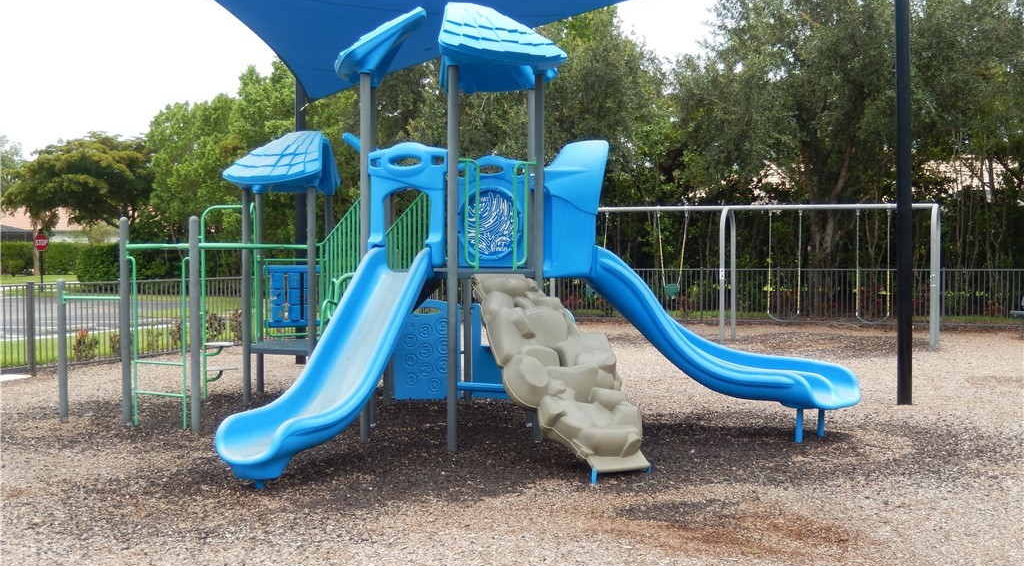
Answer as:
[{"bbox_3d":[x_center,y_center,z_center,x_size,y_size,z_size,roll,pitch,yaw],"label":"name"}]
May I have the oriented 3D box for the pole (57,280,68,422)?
[{"bbox_3d":[-4.476,0.676,12.078,0.095,1.422,0.095,0,2,0],"label":"pole"}]

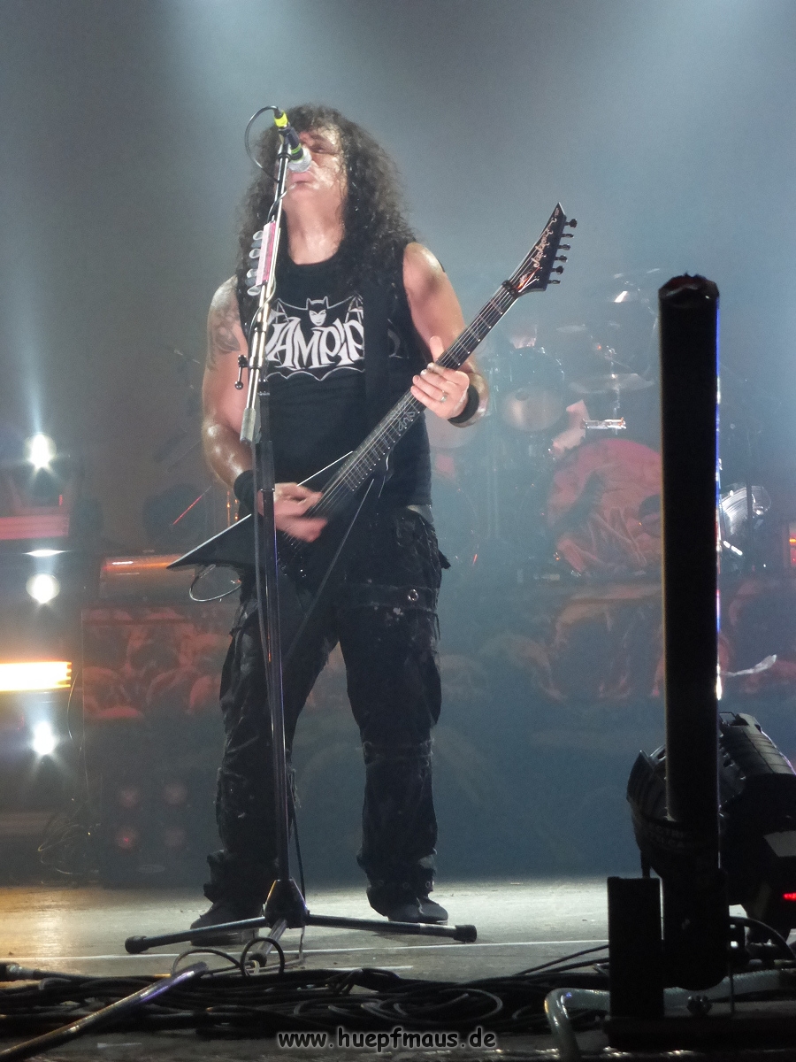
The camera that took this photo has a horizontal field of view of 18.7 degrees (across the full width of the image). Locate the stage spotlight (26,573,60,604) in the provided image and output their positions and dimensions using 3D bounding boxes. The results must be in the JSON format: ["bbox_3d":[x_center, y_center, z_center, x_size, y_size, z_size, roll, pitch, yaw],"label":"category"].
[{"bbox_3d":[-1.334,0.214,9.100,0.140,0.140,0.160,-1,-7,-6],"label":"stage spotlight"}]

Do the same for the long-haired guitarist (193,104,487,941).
[{"bbox_3d":[-0.121,-0.045,5.058,0.600,1.730,0.520,-2,-6,3],"label":"long-haired guitarist"}]

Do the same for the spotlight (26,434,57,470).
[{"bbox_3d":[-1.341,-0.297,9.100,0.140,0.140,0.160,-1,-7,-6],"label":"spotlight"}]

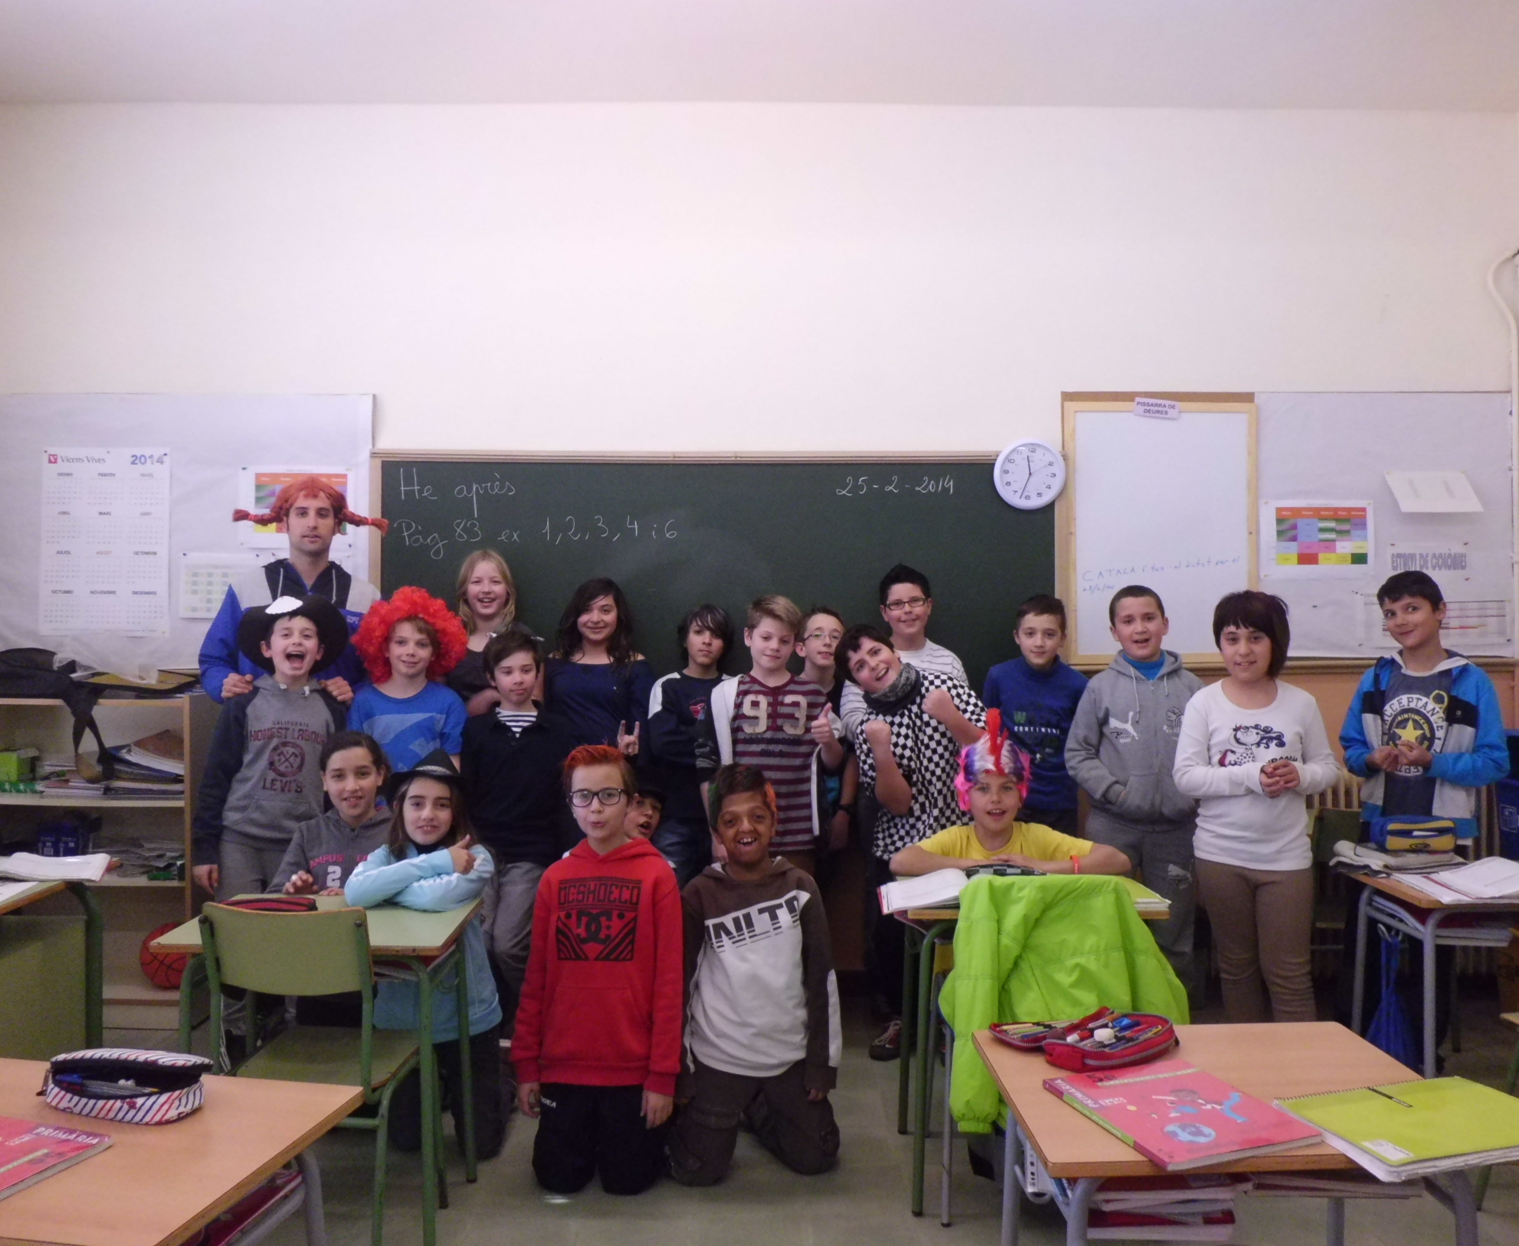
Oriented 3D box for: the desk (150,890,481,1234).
[{"bbox_3d":[-0.984,1.037,2.872,0.601,0.709,0.492,0,0,-2],"label":"desk"}]

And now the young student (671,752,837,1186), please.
[{"bbox_3d":[-0.012,0.865,3.250,0.430,1.020,0.450,0,0,-5],"label":"young student"}]

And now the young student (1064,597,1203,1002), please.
[{"bbox_3d":[1.205,0.631,4.030,0.440,1.510,0.290,0,0,6],"label":"young student"}]

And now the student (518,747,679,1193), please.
[{"bbox_3d":[-0.385,0.804,3.055,0.380,1.020,0.420,0,1,6],"label":"student"}]

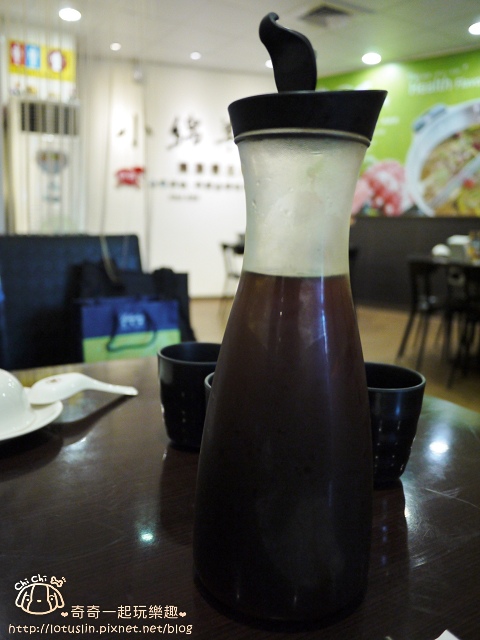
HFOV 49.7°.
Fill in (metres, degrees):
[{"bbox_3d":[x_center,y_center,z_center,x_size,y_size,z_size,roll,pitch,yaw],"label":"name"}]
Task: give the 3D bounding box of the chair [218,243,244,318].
[{"bbox_3d":[0.093,-0.366,5.216,0.450,0.790,0.480,11,13,40],"label":"chair"}]

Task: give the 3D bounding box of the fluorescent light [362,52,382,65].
[{"bbox_3d":[1.445,-2.870,5.638,0.190,0.050,0.190,2,10,0],"label":"fluorescent light"}]

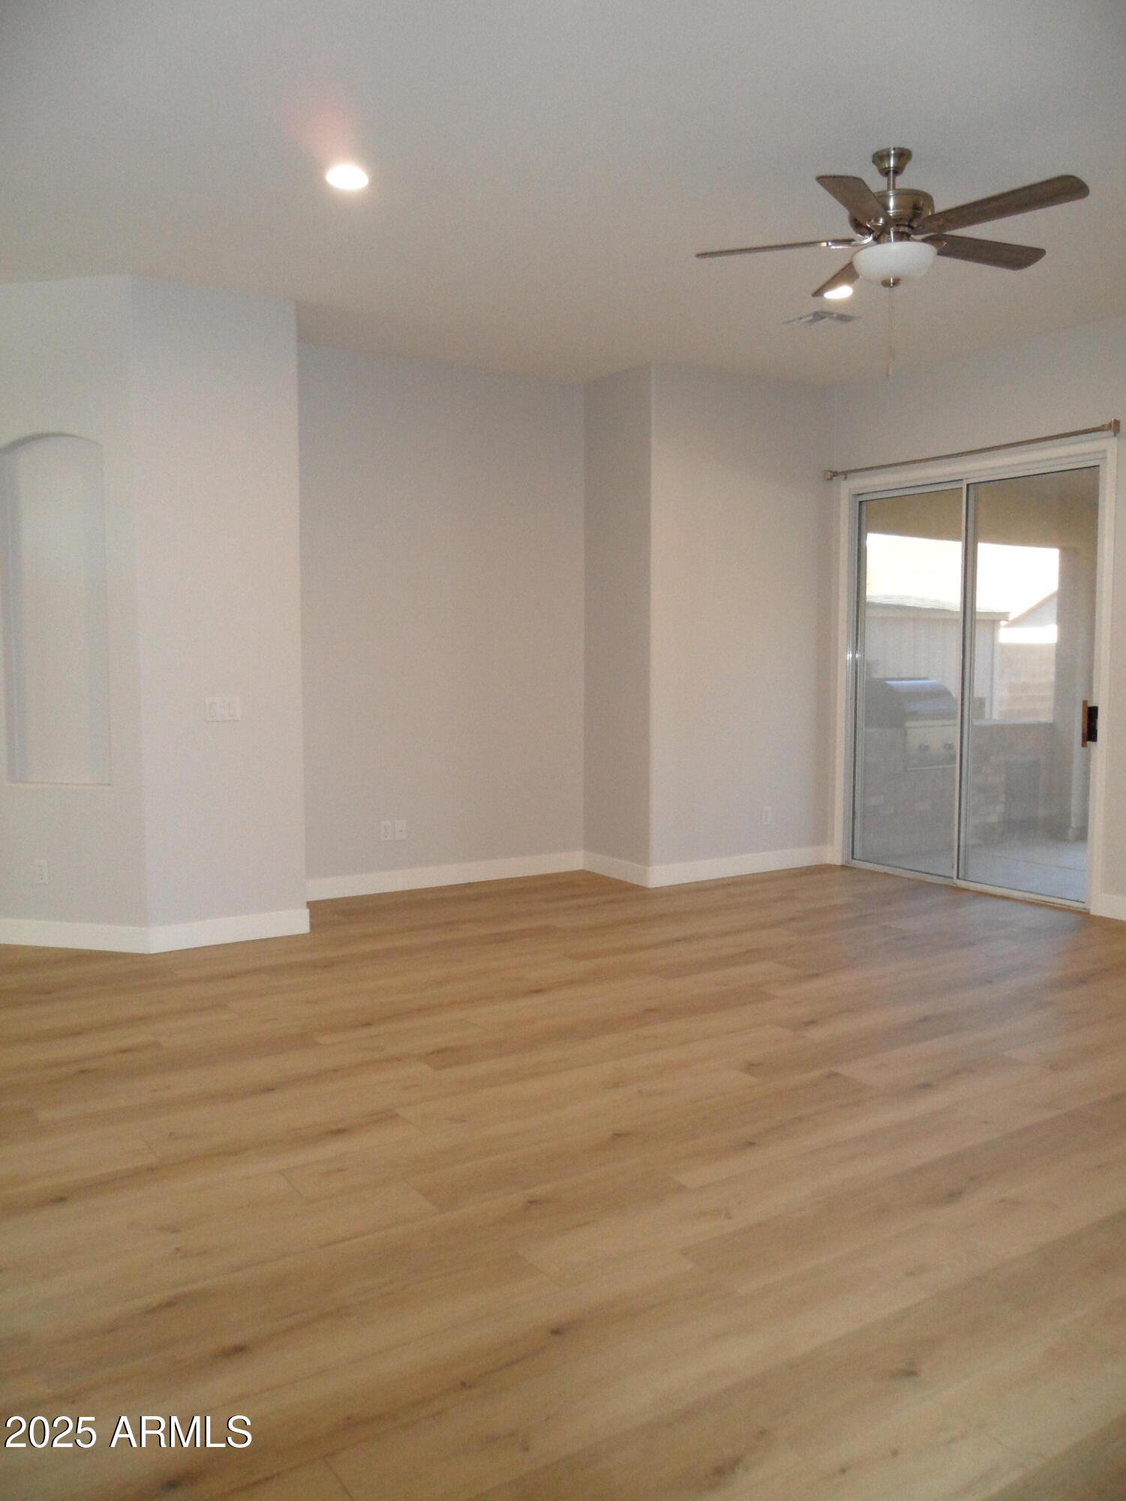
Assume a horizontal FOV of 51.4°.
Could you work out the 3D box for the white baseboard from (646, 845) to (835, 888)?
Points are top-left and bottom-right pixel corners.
[{"bbox_3d":[1.144,0.730,7.416,1.512,0.125,0.016,-3,5,-32],"label":"white baseboard"}]

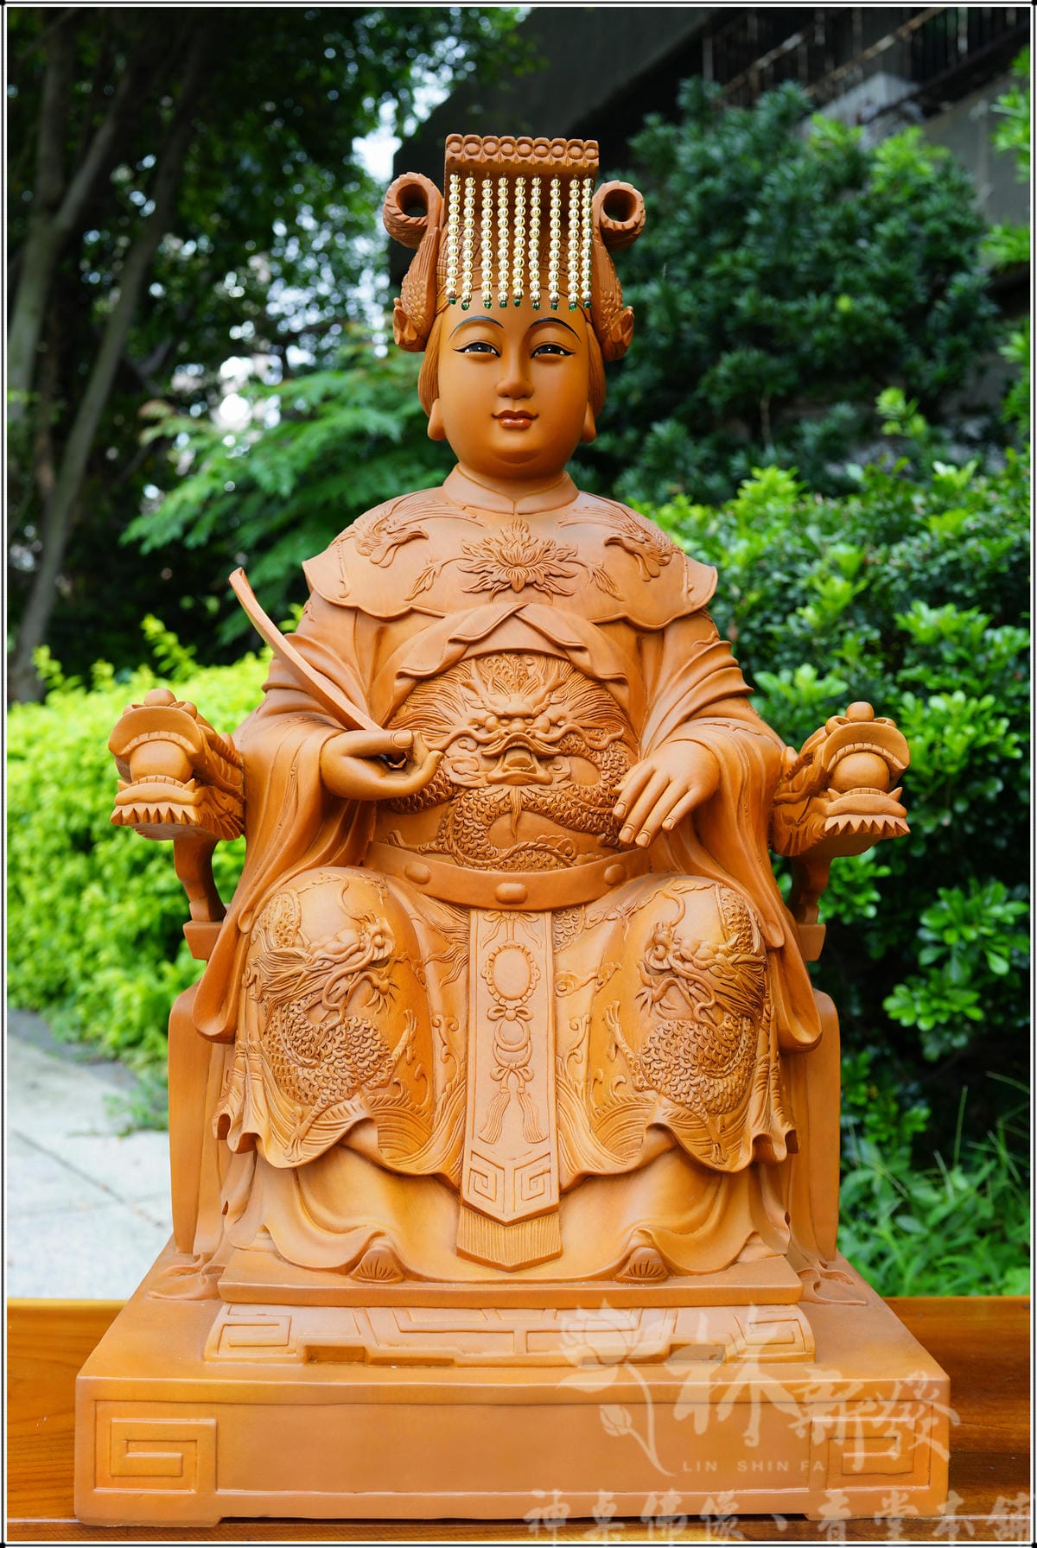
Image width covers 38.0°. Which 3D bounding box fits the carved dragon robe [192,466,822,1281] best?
[{"bbox_3d":[-0.009,0.050,1.110,0.450,0.565,0.265,0,-3,-3],"label":"carved dragon robe"}]

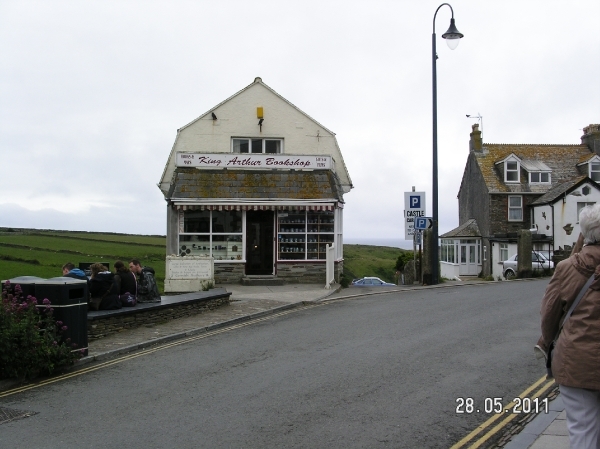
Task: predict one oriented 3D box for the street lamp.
[{"bbox_3d":[4.530,-2.430,19.950,0.660,8.580,1.400,1,-1,-41],"label":"street lamp"}]

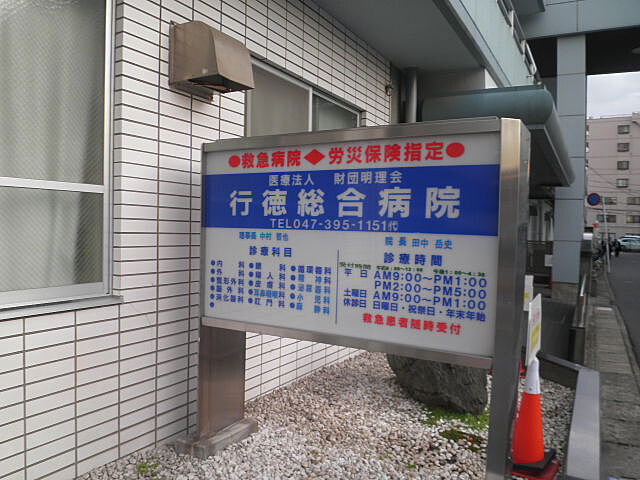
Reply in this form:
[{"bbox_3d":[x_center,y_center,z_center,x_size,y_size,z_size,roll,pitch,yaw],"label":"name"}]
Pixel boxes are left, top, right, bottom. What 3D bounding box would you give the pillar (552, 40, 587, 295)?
[{"bbox_3d":[5.517,-1.560,10.656,0.570,5.733,0.580,2,1,28],"label":"pillar"}]

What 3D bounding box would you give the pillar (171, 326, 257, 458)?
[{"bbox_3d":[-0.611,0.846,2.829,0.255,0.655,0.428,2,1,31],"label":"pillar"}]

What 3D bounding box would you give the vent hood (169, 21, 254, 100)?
[{"bbox_3d":[-0.612,-1.059,2.767,0.388,0.362,0.311,2,1,31],"label":"vent hood"}]

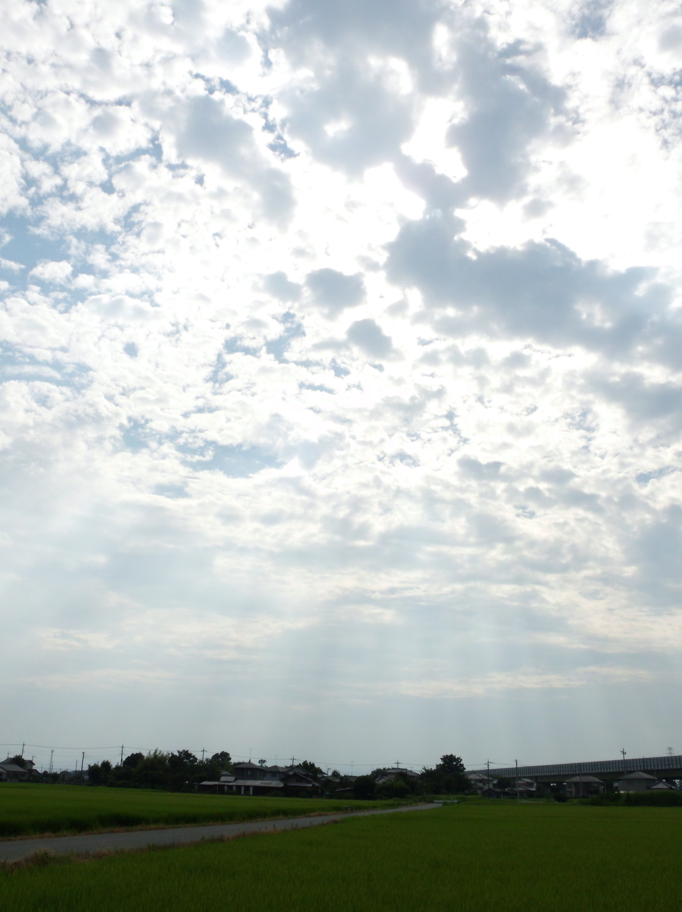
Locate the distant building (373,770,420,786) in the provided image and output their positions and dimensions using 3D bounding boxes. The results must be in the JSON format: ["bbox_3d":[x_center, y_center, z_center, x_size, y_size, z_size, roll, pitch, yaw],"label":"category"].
[{"bbox_3d":[16.743,95.768,233.561,12.600,7.500,9.500,0,-23,4],"label":"distant building"}]

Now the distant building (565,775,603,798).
[{"bbox_3d":[79.891,108.683,260.599,11.700,7.300,8.800,-5,-23,15],"label":"distant building"}]

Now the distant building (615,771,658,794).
[{"bbox_3d":[82.740,91.461,220.599,10.000,7.300,8.800,-6,-24,18],"label":"distant building"}]

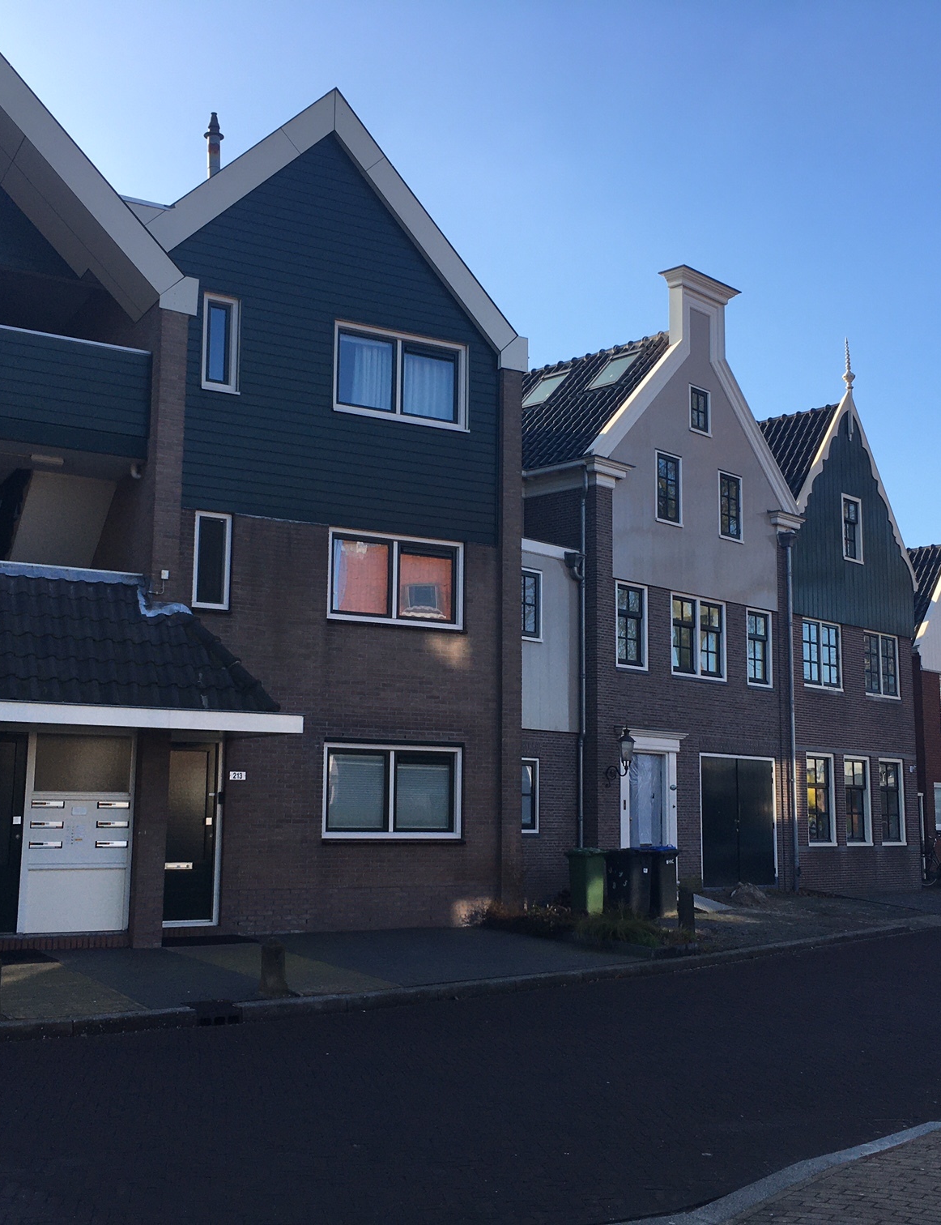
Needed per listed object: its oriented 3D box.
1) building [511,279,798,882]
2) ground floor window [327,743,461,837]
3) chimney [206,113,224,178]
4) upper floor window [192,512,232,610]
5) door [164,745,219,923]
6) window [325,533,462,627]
[{"bbox_3d":[1.153,-0.327,30.032,6.400,12.350,9.500,9,-12,-44],"label":"building"},{"bbox_3d":[-1.003,2.333,17.760,1.980,1.200,0.120,5,-10,-28],"label":"ground floor window"},{"bbox_3d":[-3.754,-6.706,19.954,0.280,1.250,0.280,5,-10,-28],"label":"chimney"},{"bbox_3d":[-3.215,-0.632,16.985,0.460,1.200,0.120,5,-10,-28],"label":"upper floor window"},{"bbox_3d":[-3.497,2.613,16.393,0.900,2.140,0.090,5,-10,-28],"label":"door"},{"bbox_3d":[-0.977,-0.425,18.177,1.980,1.200,0.120,5,-10,-28],"label":"window"}]

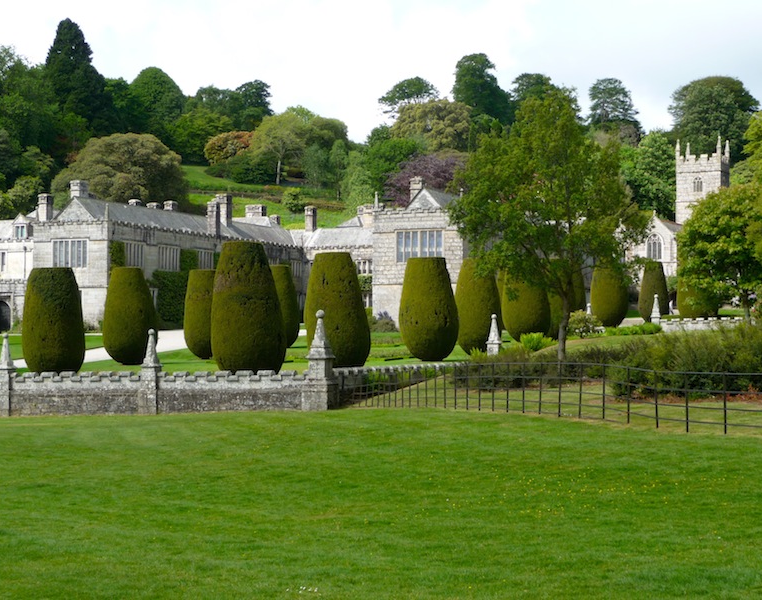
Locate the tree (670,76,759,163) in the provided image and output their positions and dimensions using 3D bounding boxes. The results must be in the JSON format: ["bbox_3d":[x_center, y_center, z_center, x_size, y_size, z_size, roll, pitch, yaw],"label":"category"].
[{"bbox_3d":[61.680,-32.090,265.000,17.000,18.500,16.000,0,0,25],"label":"tree"}]

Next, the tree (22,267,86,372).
[{"bbox_3d":[-14.280,0.960,62.500,2.760,4.670,2.760,0,-1,0],"label":"tree"}]

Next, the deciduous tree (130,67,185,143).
[{"bbox_3d":[-45.230,-38.350,290.000,11.500,18.000,11.500,0,0,0],"label":"deciduous tree"}]

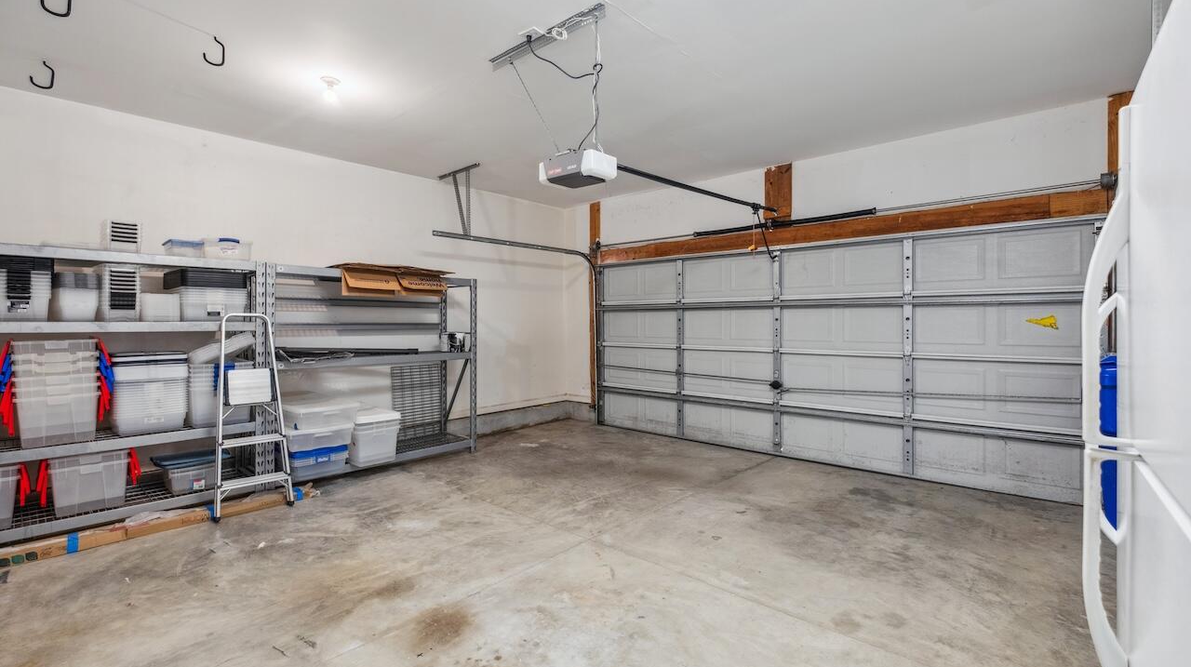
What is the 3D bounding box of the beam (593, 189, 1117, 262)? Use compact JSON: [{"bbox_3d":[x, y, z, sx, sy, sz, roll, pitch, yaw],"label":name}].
[{"bbox_3d":[1.918,-1.000,5.170,4.782,0.196,0.045,1,2,40],"label":"beam"}]

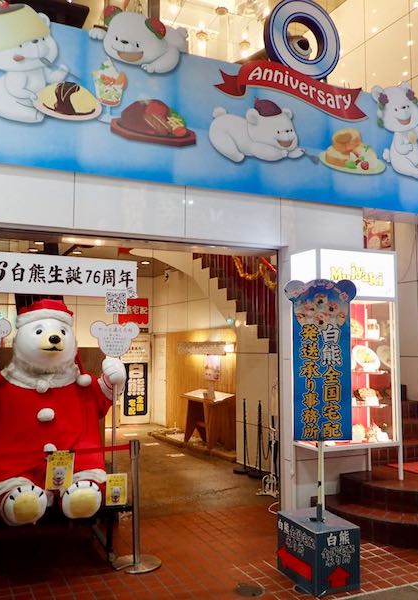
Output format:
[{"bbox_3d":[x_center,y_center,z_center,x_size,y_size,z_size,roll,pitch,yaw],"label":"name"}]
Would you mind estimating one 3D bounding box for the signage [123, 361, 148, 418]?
[{"bbox_3d":[-1.556,1.905,12.231,0.514,1.101,0.040,2,-6,-23],"label":"signage"}]

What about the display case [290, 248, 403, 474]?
[{"bbox_3d":[1.309,0.638,5.480,0.889,2.160,0.444,2,-6,-23],"label":"display case"}]

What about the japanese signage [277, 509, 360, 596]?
[{"bbox_3d":[0.730,1.694,3.923,0.324,0.393,0.496,2,-6,-23],"label":"japanese signage"}]

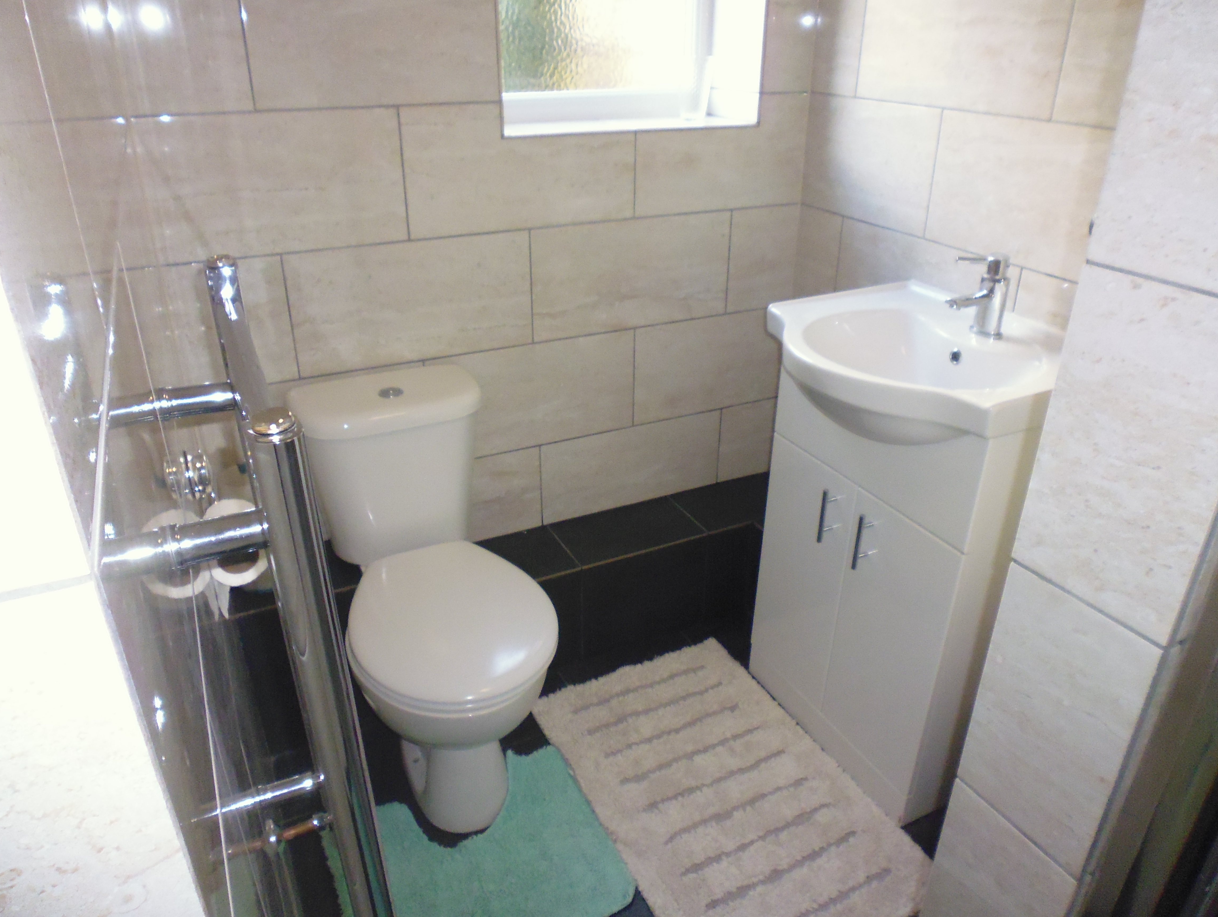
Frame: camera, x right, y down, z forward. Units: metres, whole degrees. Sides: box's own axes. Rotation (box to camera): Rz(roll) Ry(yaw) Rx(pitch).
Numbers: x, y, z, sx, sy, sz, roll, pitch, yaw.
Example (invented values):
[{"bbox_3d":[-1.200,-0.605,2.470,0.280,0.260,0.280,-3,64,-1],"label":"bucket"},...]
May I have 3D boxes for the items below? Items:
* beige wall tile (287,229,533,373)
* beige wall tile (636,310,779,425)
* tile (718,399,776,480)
[{"bbox_3d":[-0.396,-0.324,1.757,0.508,0.251,0.010,-12,29,-23],"label":"beige wall tile"},{"bbox_3d":[0.261,-0.242,2.159,0.449,0.251,0.010,-12,29,-23],"label":"beige wall tile"},{"bbox_3d":[0.378,-0.051,2.288,0.191,0.218,0.010,-12,29,-23],"label":"tile"}]

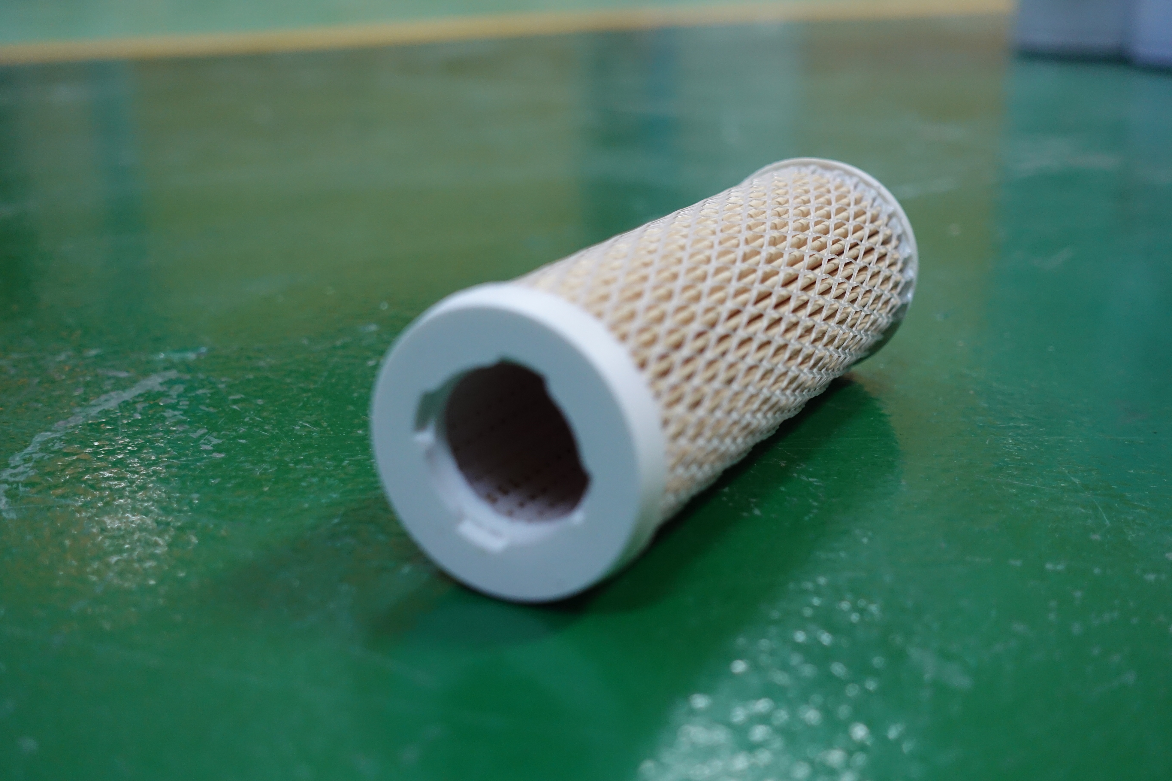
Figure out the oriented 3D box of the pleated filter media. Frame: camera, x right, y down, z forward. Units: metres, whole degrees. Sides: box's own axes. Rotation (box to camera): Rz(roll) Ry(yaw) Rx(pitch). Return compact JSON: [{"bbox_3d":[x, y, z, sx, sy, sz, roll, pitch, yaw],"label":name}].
[{"bbox_3d":[0.028,-0.013,0.412,0.072,0.072,0.194,10,21,27],"label":"pleated filter media"}]

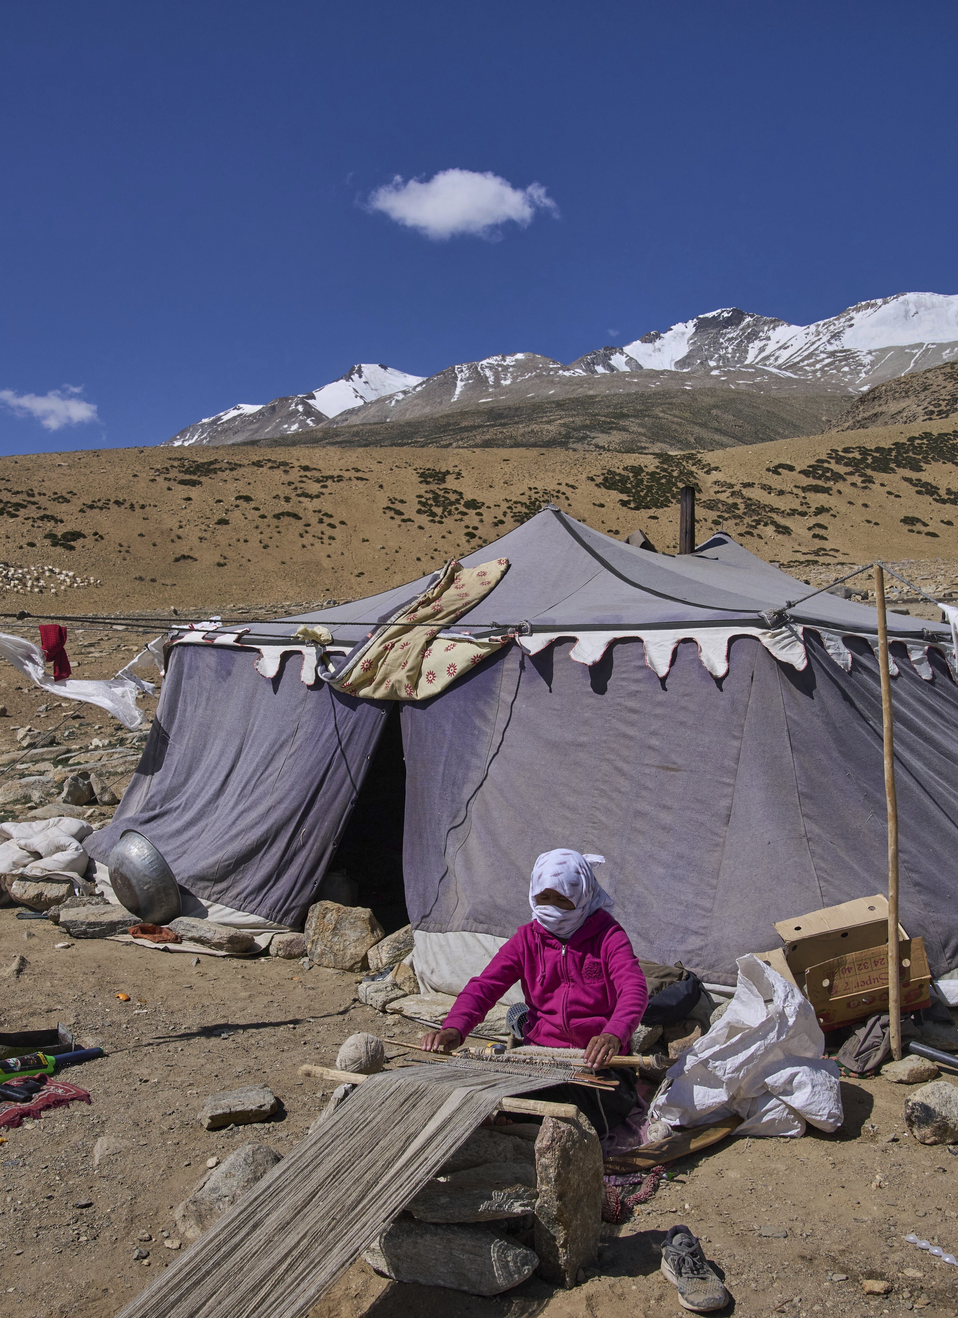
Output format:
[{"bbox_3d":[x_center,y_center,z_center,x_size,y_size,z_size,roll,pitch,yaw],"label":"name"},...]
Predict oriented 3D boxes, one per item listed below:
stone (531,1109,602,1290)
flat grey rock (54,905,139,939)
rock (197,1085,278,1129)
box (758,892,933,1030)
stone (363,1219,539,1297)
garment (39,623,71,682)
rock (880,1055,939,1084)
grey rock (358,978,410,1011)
[{"bbox_3d":[0.228,1.365,3.360,0.130,0.400,0.160,0,0,30],"label":"stone"},{"bbox_3d":[-2.170,1.505,7.430,0.440,0.130,0.340,0,0,-12],"label":"flat grey rock"},{"bbox_3d":[-0.795,1.475,4.360,0.250,0.100,0.170,0,0,-24],"label":"rock"},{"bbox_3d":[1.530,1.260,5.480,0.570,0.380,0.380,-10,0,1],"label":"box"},{"bbox_3d":[-0.070,1.450,3.260,0.410,0.130,0.200,0,1,12],"label":"stone"},{"bbox_3d":[-2.600,-0.030,8.100,0.210,0.350,0.100,0,0,27],"label":"garment"},{"bbox_3d":[1.520,1.445,4.660,0.195,0.095,0.140,0,1,0],"label":"rock"},{"bbox_3d":[-0.400,1.410,5.550,0.210,0.120,0.160,0,1,0],"label":"grey rock"}]

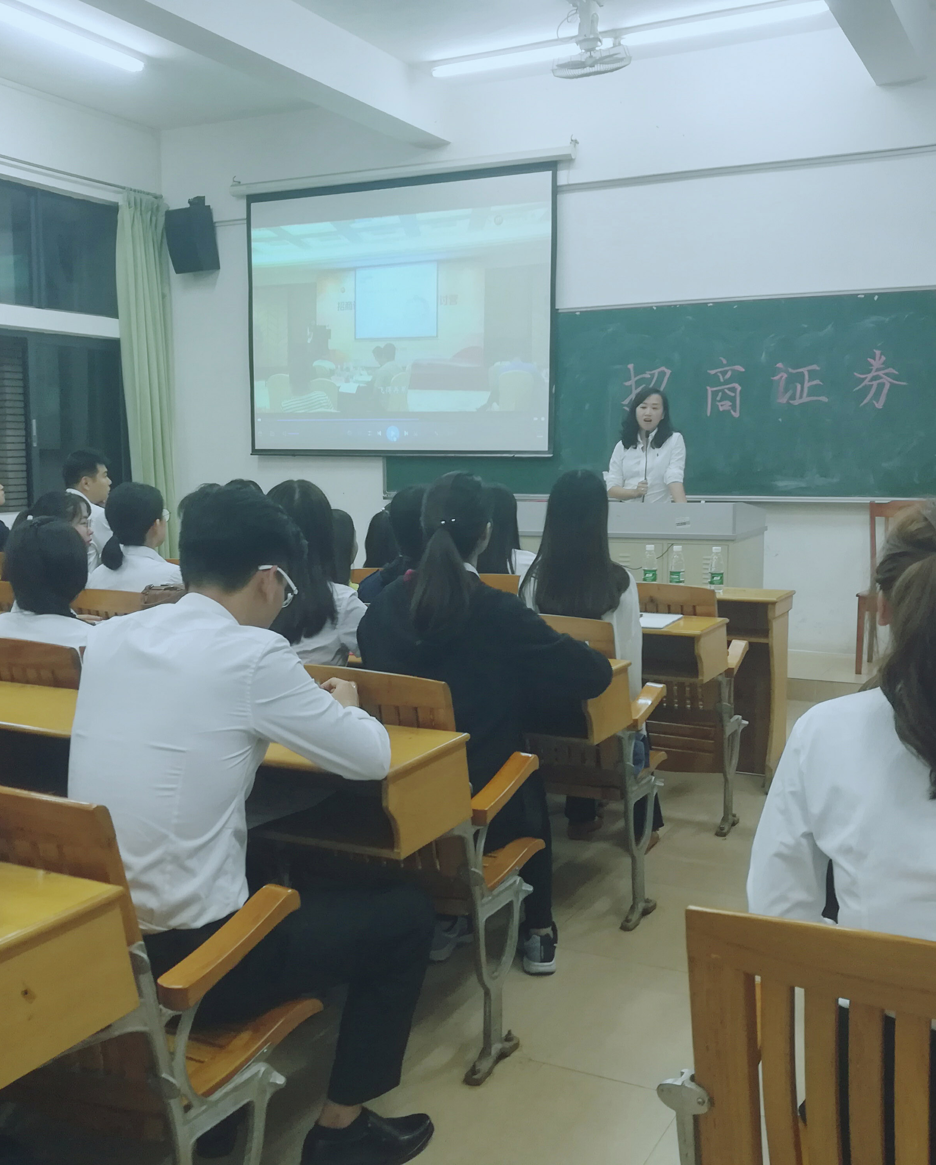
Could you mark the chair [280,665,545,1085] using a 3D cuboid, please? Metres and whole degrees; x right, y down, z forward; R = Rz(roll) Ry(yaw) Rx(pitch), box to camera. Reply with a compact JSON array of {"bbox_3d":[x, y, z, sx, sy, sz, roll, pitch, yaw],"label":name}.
[{"bbox_3d":[-0.157,0.610,2.679,0.560,0.890,0.550,3,8,28],"label":"chair"}]

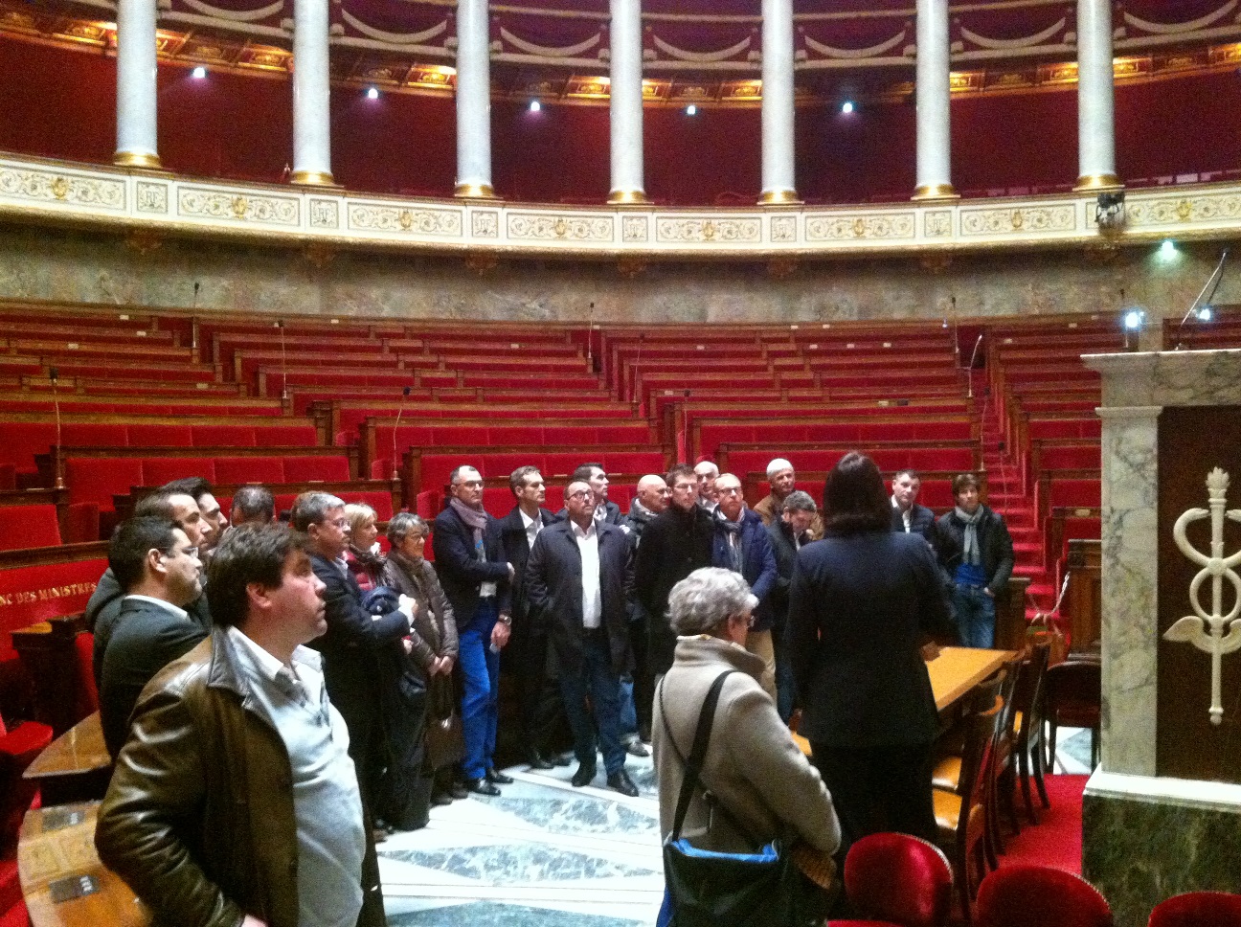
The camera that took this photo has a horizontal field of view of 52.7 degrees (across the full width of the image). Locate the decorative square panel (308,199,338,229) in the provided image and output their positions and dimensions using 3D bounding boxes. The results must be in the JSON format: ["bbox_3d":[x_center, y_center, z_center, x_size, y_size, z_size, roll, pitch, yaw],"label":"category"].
[{"bbox_3d":[-4.574,-3.857,19.389,0.428,0.414,0.060,-1,0,-28],"label":"decorative square panel"}]

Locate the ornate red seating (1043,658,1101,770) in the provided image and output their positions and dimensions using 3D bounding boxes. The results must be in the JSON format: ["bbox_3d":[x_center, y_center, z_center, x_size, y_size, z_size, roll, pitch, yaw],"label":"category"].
[{"bbox_3d":[2.620,1.455,7.100,0.440,0.730,0.460,0,1,25],"label":"ornate red seating"}]

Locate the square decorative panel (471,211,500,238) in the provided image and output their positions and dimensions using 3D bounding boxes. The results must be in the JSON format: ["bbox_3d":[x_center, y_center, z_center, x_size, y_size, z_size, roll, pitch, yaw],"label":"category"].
[{"bbox_3d":[-2.202,-3.885,20.421,0.428,0.414,0.060,-1,0,-19],"label":"square decorative panel"}]

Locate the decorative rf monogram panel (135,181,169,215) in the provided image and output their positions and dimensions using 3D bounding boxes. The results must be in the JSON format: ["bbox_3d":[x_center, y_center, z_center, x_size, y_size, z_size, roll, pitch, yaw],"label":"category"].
[{"bbox_3d":[-6.168,-3.495,16.485,0.393,0.396,0.090,-1,1,-37],"label":"decorative rf monogram panel"}]

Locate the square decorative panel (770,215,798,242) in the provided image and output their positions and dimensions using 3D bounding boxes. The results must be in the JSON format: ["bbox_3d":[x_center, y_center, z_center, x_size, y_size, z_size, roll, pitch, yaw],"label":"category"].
[{"bbox_3d":[2.780,-3.968,21.266,0.428,0.414,0.060,-1,0,0],"label":"square decorative panel"}]

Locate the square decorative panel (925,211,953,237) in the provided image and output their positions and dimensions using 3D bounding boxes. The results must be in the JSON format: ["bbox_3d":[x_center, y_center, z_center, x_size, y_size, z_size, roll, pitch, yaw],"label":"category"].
[{"bbox_3d":[4.802,-3.611,18.891,0.393,0.396,0.090,0,1,13],"label":"square decorative panel"}]

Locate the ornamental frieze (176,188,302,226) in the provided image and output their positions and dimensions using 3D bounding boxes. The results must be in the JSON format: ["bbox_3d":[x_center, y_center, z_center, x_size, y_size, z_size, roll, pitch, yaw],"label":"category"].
[{"bbox_3d":[-5.696,-3.832,18.723,1.812,0.414,0.060,-1,0,-33],"label":"ornamental frieze"}]

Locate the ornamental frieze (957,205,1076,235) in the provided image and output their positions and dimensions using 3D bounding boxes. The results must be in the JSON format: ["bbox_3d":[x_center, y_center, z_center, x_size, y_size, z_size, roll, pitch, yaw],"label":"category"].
[{"bbox_3d":[5.891,-3.618,18.590,1.640,0.396,0.090,0,1,18],"label":"ornamental frieze"}]

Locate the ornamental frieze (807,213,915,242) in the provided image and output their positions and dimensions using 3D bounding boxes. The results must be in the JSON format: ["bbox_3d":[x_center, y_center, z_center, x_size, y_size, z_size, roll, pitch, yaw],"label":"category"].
[{"bbox_3d":[4.066,-3.998,21.208,1.812,0.414,0.060,-1,0,5],"label":"ornamental frieze"}]

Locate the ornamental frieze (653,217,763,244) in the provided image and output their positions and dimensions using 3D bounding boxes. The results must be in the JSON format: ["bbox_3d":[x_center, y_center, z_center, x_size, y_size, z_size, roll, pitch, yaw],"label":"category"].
[{"bbox_3d":[1.345,-3.573,19.200,1.640,0.396,0.090,-1,1,-2],"label":"ornamental frieze"}]

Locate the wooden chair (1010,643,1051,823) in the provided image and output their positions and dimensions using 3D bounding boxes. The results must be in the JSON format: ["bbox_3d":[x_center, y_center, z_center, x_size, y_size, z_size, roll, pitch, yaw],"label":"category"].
[{"bbox_3d":[1.880,1.290,6.230,0.480,0.870,0.440,0,1,27],"label":"wooden chair"}]

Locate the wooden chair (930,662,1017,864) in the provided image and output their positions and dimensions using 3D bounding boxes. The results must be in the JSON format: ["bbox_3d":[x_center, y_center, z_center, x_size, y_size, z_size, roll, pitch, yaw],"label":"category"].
[{"bbox_3d":[1.508,1.384,5.890,0.540,0.890,0.460,-1,0,28],"label":"wooden chair"}]

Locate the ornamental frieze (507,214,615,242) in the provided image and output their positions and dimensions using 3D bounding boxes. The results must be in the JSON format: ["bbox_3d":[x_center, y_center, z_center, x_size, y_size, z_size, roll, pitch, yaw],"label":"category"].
[{"bbox_3d":[-0.900,-3.562,18.902,1.640,0.396,0.090,-1,1,-12],"label":"ornamental frieze"}]

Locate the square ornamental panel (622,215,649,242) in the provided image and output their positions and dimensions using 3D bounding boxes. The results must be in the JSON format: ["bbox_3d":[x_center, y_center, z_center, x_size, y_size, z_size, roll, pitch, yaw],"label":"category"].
[{"bbox_3d":[0.257,-3.927,21.048,0.428,0.414,0.060,-1,0,-10],"label":"square ornamental panel"}]

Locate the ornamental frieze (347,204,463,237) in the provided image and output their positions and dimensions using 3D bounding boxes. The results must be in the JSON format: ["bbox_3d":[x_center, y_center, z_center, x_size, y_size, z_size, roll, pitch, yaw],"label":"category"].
[{"bbox_3d":[-3.422,-3.871,19.946,1.812,0.414,0.060,-1,0,-24],"label":"ornamental frieze"}]

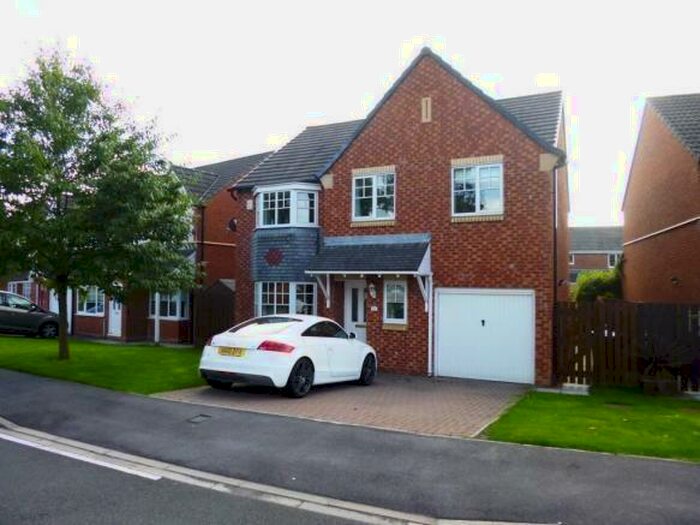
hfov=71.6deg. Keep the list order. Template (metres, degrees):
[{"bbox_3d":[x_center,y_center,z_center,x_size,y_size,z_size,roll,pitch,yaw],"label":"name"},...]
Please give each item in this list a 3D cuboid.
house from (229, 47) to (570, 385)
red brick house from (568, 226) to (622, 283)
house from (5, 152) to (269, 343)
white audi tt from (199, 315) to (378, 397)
[{"bbox_3d":[2.143,-1.121,15.422,8.715,7.800,9.000,0,-2,26],"label":"house"},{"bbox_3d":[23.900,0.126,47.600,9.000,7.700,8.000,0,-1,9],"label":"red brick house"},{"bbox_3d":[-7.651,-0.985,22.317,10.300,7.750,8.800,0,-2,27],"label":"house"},{"bbox_3d":[-0.947,1.760,9.677,1.842,1.352,4.178,0,-8,29],"label":"white audi tt"}]

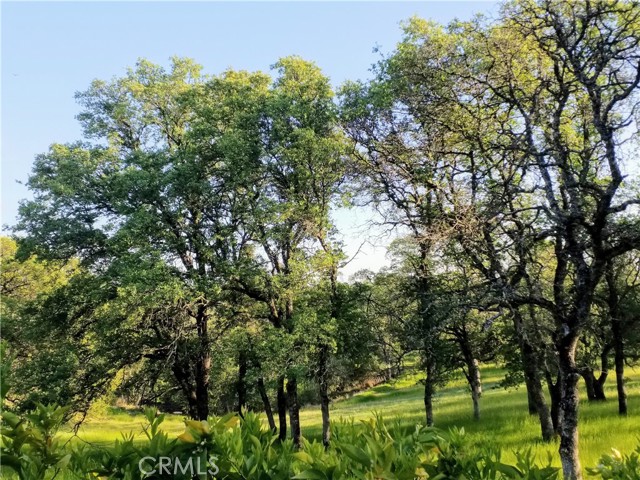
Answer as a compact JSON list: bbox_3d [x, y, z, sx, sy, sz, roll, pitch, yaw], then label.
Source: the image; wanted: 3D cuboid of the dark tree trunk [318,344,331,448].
[{"bbox_3d":[0.143,4.461,14.346,0.252,2.858,0.252,-2,-14,0],"label":"dark tree trunk"}]

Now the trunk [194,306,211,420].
[{"bbox_3d":[-4.329,4.515,18.468,0.469,4.102,0.469,-1,-14,-13],"label":"trunk"}]

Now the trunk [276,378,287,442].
[{"bbox_3d":[-1.198,5.295,15.730,0.264,1.919,0.264,-1,-14,-4],"label":"trunk"}]

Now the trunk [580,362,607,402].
[{"bbox_3d":[13.368,6.940,24.358,1.154,1.876,0.865,-1,-13,28],"label":"trunk"}]

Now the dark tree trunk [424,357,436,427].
[{"bbox_3d":[4.038,5.529,18.283,0.306,2.462,0.306,3,-13,1],"label":"dark tree trunk"}]

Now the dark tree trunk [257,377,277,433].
[{"bbox_3d":[-1.829,5.657,17.199,0.238,1.925,0.238,-15,-12,-9],"label":"dark tree trunk"}]

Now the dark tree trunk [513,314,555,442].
[{"bbox_3d":[6.017,3.736,14.005,0.379,3.541,0.379,-13,-18,21],"label":"dark tree trunk"}]

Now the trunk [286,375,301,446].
[{"bbox_3d":[-0.735,4.901,14.232,0.308,1.957,0.308,-5,-14,-4],"label":"trunk"}]

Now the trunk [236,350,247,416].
[{"bbox_3d":[-3.113,5.671,19.798,0.352,2.519,0.352,-2,-14,-1],"label":"trunk"}]

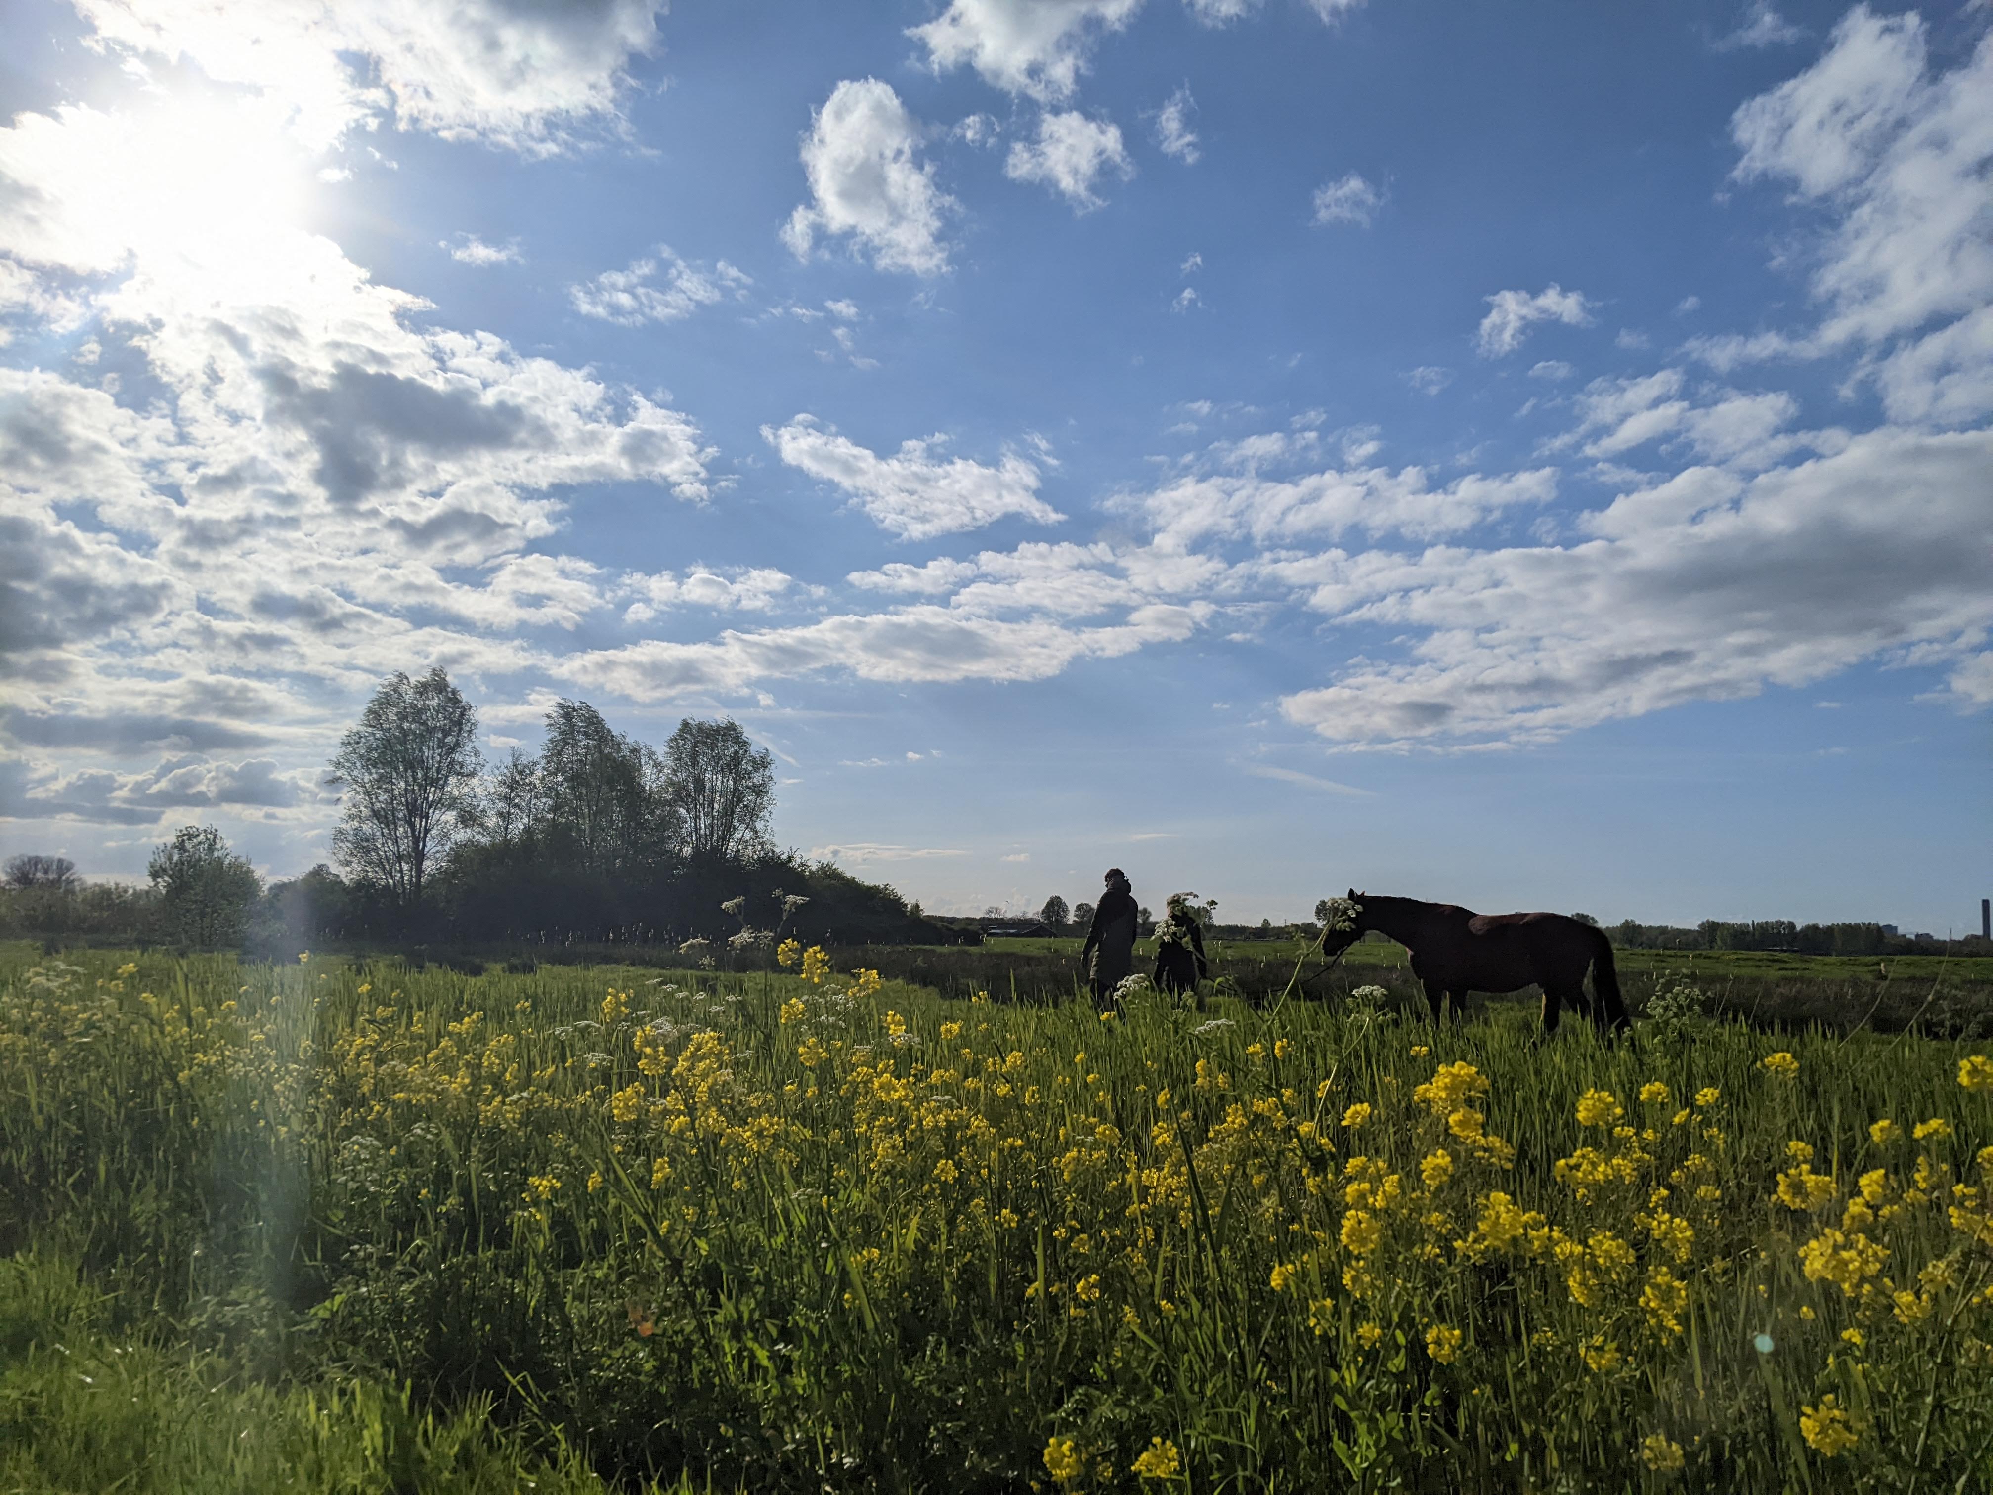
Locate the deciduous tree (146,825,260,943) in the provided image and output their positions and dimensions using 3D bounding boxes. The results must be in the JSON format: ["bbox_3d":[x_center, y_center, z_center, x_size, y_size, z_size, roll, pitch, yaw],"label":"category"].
[{"bbox_3d":[-28.520,4.940,56.000,4.040,4.320,3.840,4,-8,-27],"label":"deciduous tree"}]

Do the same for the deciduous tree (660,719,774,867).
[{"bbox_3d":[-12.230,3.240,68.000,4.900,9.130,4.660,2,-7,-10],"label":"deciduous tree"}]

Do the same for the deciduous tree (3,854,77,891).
[{"bbox_3d":[-92.320,13.970,150.000,7.510,7.360,7.140,5,-8,-31],"label":"deciduous tree"}]

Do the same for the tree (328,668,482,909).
[{"bbox_3d":[-23.600,2.140,62.000,5.840,10.680,5.550,3,-7,-21],"label":"tree"}]

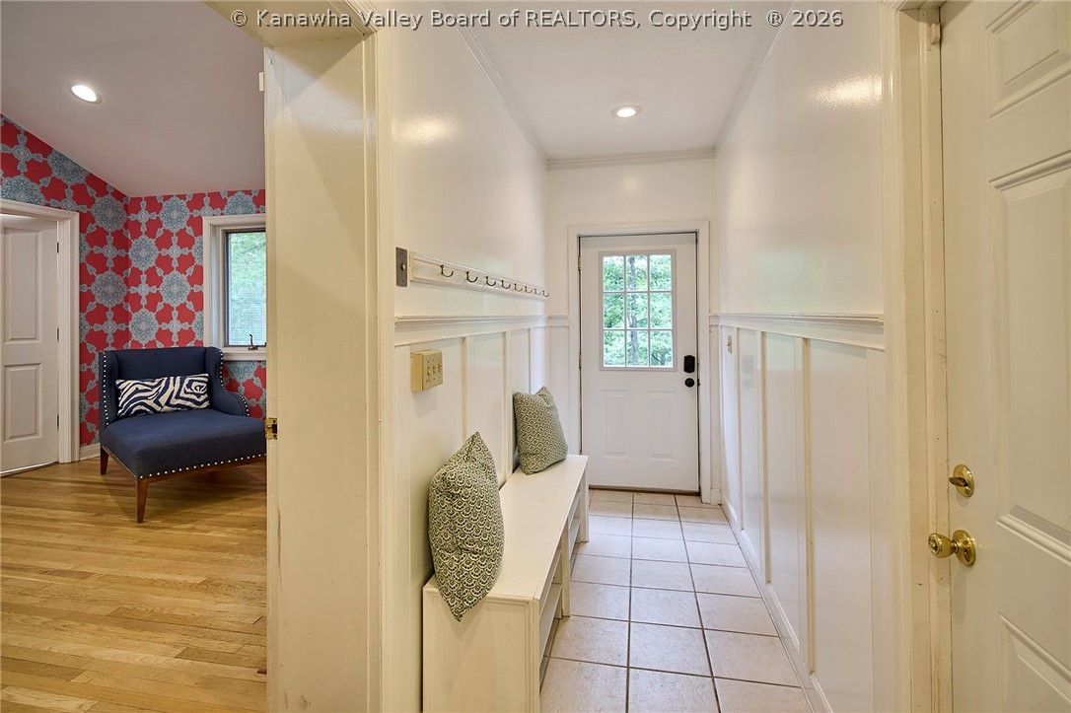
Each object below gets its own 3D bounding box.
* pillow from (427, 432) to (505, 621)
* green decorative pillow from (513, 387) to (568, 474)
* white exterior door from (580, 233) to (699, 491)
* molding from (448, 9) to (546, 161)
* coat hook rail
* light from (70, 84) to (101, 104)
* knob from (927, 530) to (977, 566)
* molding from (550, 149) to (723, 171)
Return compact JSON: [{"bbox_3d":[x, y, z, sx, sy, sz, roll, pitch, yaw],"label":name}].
[{"bbox_3d":[-0.228,0.544,1.720,0.190,0.450,0.450,-8,2,8],"label":"pillow"},{"bbox_3d":[0.029,0.421,3.000,0.160,0.440,0.440,-18,-8,29],"label":"green decorative pillow"},{"bbox_3d":[0.820,0.042,4.060,0.915,2.030,0.045,0,3,11],"label":"white exterior door"},{"bbox_3d":[-0.141,-1.459,2.955,0.045,0.075,2.450,0,5,11],"label":"molding"},{"bbox_3d":[-0.140,-0.398,2.905,0.060,0.105,2.580,0,5,11],"label":"coat hook rail"},{"bbox_3d":[-3.272,-1.913,3.680,0.183,0.030,0.183,0,-20,11],"label":"light"},{"bbox_3d":[0.854,0.394,1.046,0.063,0.067,0.067,0,3,11],"label":"knob"},{"bbox_3d":[0.743,-1.568,4.030,1.350,0.080,0.050,1,3,11],"label":"molding"}]

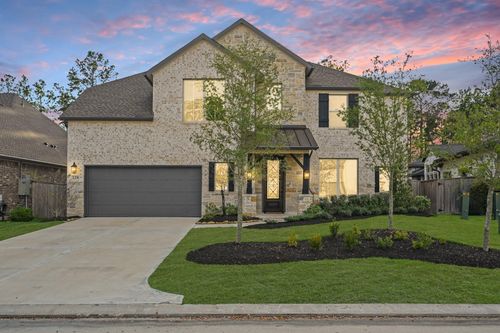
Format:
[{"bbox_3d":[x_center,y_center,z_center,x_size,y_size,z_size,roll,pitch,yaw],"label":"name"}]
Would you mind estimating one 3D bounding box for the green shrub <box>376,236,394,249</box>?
[{"bbox_3d":[3.491,1.958,9.300,0.450,0.303,0.441,0,0,0],"label":"green shrub"}]

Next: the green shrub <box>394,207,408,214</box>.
[{"bbox_3d":[6.589,1.914,15.700,0.591,0.341,0.591,0,0,0],"label":"green shrub"}]

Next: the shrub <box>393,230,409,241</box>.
[{"bbox_3d":[4.023,1.848,9.650,0.428,0.275,0.410,0,-1,-2],"label":"shrub"}]

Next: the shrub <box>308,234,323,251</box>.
[{"bbox_3d":[1.560,1.811,8.600,0.334,0.381,0.340,0,-1,-2],"label":"shrub"}]

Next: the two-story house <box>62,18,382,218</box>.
[{"bbox_3d":[-0.350,-2.250,21.200,15.200,8.700,13.000,0,0,-1],"label":"two-story house"}]

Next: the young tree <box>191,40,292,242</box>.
[{"bbox_3d":[-0.235,-0.693,10.000,2.741,5.484,2.684,0,0,0],"label":"young tree"}]

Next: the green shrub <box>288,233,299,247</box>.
[{"bbox_3d":[1.078,1.816,8.950,0.248,0.359,0.260,0,-1,-2],"label":"green shrub"}]

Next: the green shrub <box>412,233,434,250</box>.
[{"bbox_3d":[4.157,1.791,8.650,0.527,0.419,0.480,0,-1,-2],"label":"green shrub"}]

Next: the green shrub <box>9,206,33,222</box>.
[{"bbox_3d":[-9.282,1.941,14.600,0.971,0.647,0.900,0,-1,-2],"label":"green shrub"}]

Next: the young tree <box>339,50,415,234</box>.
[{"bbox_3d":[4.168,-0.817,11.800,2.346,5.574,2.346,0,0,0],"label":"young tree"}]

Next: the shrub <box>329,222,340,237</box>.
[{"bbox_3d":[2.388,1.777,10.200,0.339,0.418,0.330,0,-1,-2],"label":"shrub"}]

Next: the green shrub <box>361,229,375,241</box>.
[{"bbox_3d":[3.157,1.827,9.700,0.376,0.322,0.360,0,-1,-2],"label":"green shrub"}]

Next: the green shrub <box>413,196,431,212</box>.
[{"bbox_3d":[7.744,1.716,16.300,0.788,0.708,0.772,0,0,0],"label":"green shrub"}]

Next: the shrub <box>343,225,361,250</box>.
[{"bbox_3d":[2.573,1.800,9.150,0.443,0.646,0.433,0,0,0],"label":"shrub"}]

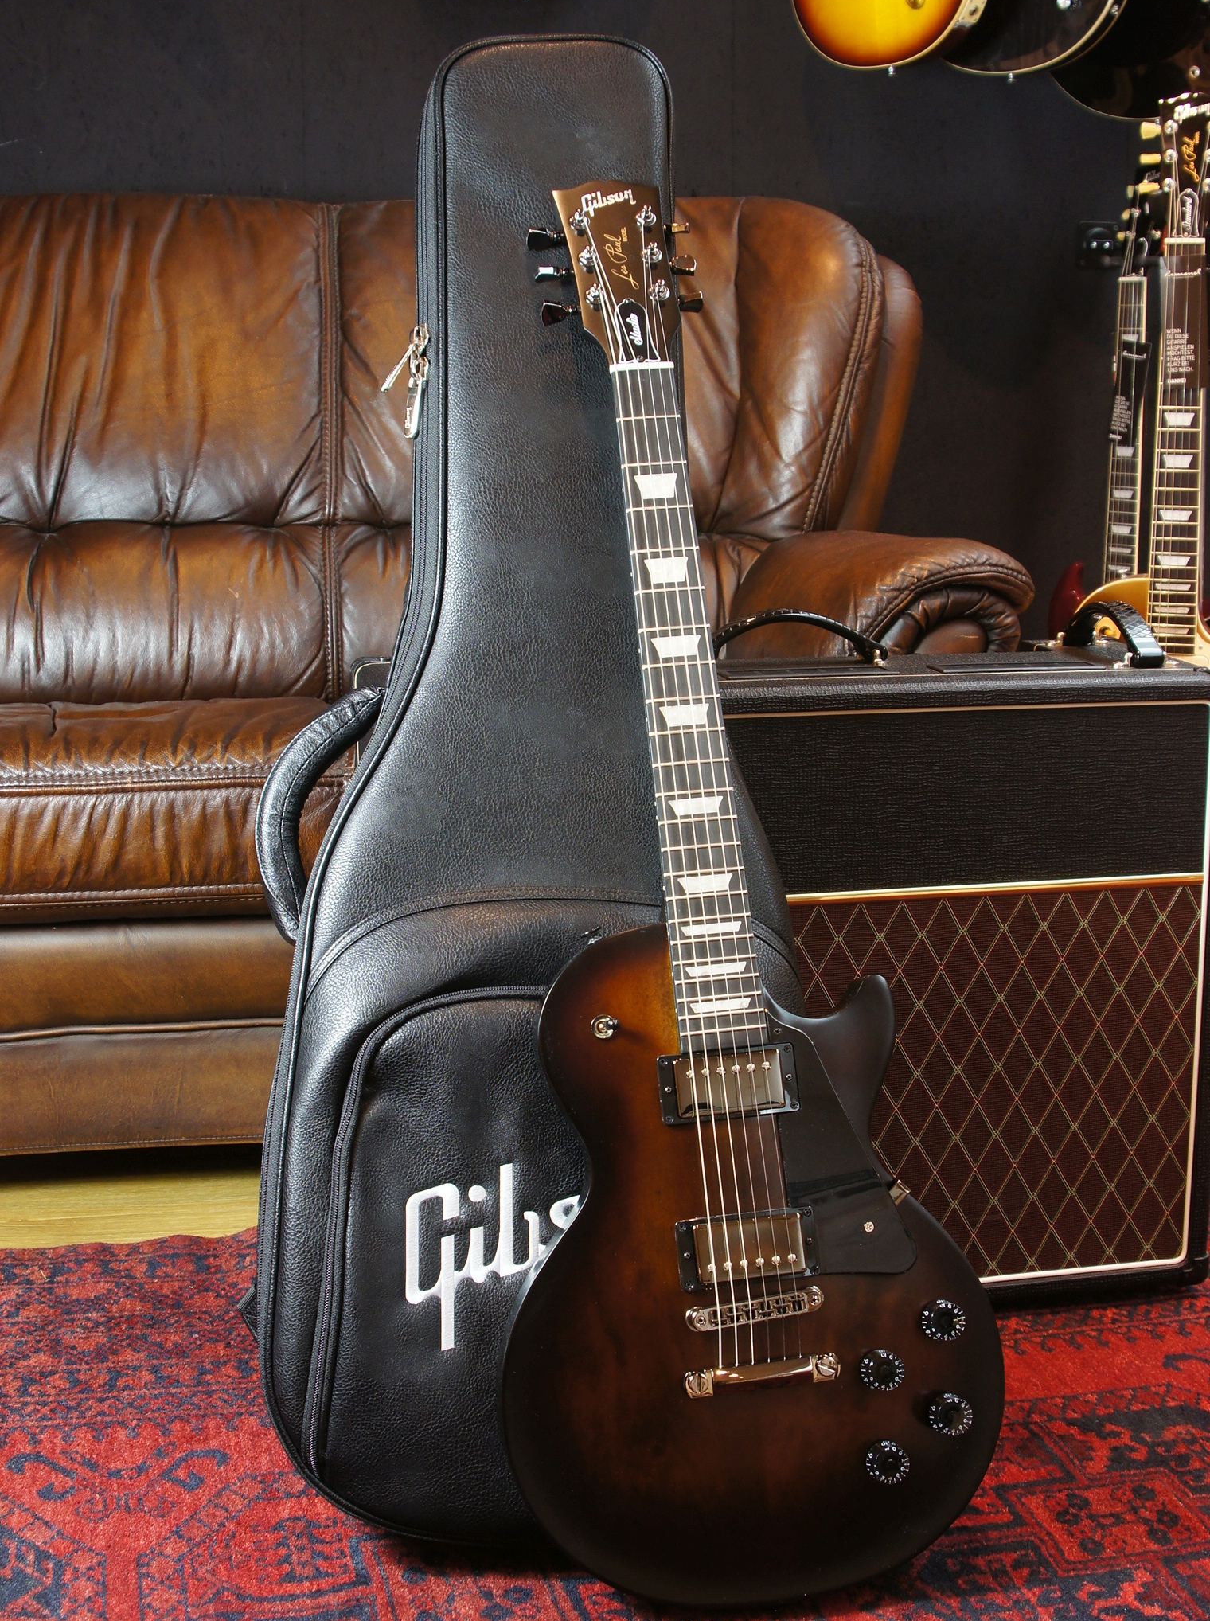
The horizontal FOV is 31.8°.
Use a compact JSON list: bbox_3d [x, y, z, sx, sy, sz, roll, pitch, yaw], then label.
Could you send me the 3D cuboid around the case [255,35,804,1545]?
[{"bbox_3d":[-0.053,-0.031,1.535,0.400,1.065,0.130,0,-9,-7],"label":"case"}]

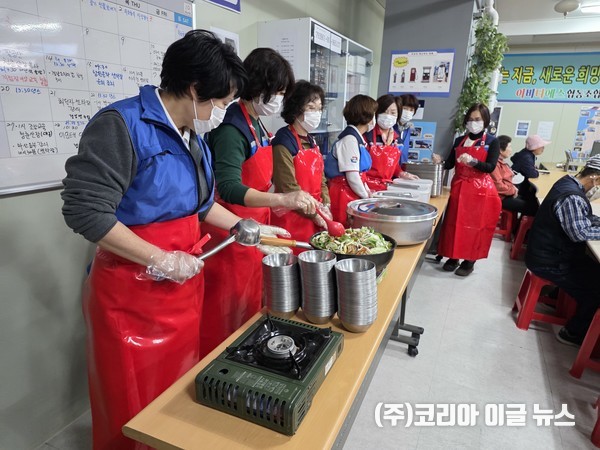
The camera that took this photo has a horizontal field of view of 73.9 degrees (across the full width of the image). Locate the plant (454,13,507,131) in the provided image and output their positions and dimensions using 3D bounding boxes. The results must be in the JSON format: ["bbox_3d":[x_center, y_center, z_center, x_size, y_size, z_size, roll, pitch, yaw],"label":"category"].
[{"bbox_3d":[2.222,-1.822,4.868,0.480,1.380,0.360,9,17,25],"label":"plant"}]

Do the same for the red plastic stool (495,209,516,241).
[{"bbox_3d":[2.437,-0.051,4.998,0.350,0.440,0.350,5,16,14],"label":"red plastic stool"}]

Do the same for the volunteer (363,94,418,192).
[{"bbox_3d":[0.630,-0.222,3.306,0.500,1.580,0.420,-6,17,-27],"label":"volunteer"}]

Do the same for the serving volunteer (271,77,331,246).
[{"bbox_3d":[0.019,0.096,2.098,0.430,1.580,0.460,12,18,33],"label":"serving volunteer"}]

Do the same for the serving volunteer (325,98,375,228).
[{"bbox_3d":[0.352,-0.128,2.897,0.400,1.570,0.480,3,16,3],"label":"serving volunteer"}]

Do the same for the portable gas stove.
[{"bbox_3d":[-0.065,0.377,1.092,0.268,0.086,0.350,8,17,22],"label":"portable gas stove"}]

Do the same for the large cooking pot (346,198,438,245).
[{"bbox_3d":[0.572,-0.043,2.522,0.580,0.190,0.570,1,15,0],"label":"large cooking pot"}]

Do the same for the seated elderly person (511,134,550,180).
[{"bbox_3d":[3.023,-0.546,5.288,0.660,1.270,0.500,9,17,25],"label":"seated elderly person"}]

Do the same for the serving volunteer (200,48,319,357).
[{"bbox_3d":[-0.157,0.186,1.660,0.500,1.630,0.480,5,16,14],"label":"serving volunteer"}]

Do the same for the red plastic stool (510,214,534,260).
[{"bbox_3d":[2.516,0.128,4.316,0.340,0.460,0.340,9,17,25],"label":"red plastic stool"}]

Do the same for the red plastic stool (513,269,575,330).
[{"bbox_3d":[1.795,0.514,2.891,0.350,0.440,0.350,8,17,21],"label":"red plastic stool"}]

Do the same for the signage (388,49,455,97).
[{"bbox_3d":[1.586,-1.993,5.239,0.810,0.575,0.020,9,17,25],"label":"signage"}]

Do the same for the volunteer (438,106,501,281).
[{"bbox_3d":[1.589,-0.323,3.749,0.450,1.570,0.600,-13,22,-43],"label":"volunteer"}]

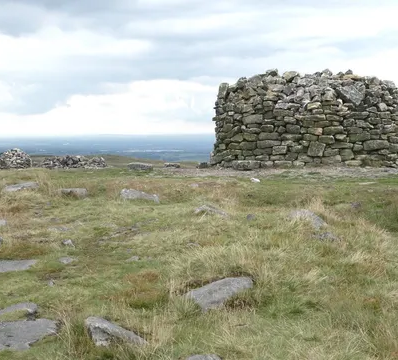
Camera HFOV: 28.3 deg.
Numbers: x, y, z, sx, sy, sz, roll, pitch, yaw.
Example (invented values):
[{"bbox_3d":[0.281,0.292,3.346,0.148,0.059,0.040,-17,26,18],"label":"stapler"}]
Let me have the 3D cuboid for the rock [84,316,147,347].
[{"bbox_3d":[-0.611,1.121,5.850,0.420,0.180,0.220,1,4,20],"label":"rock"}]

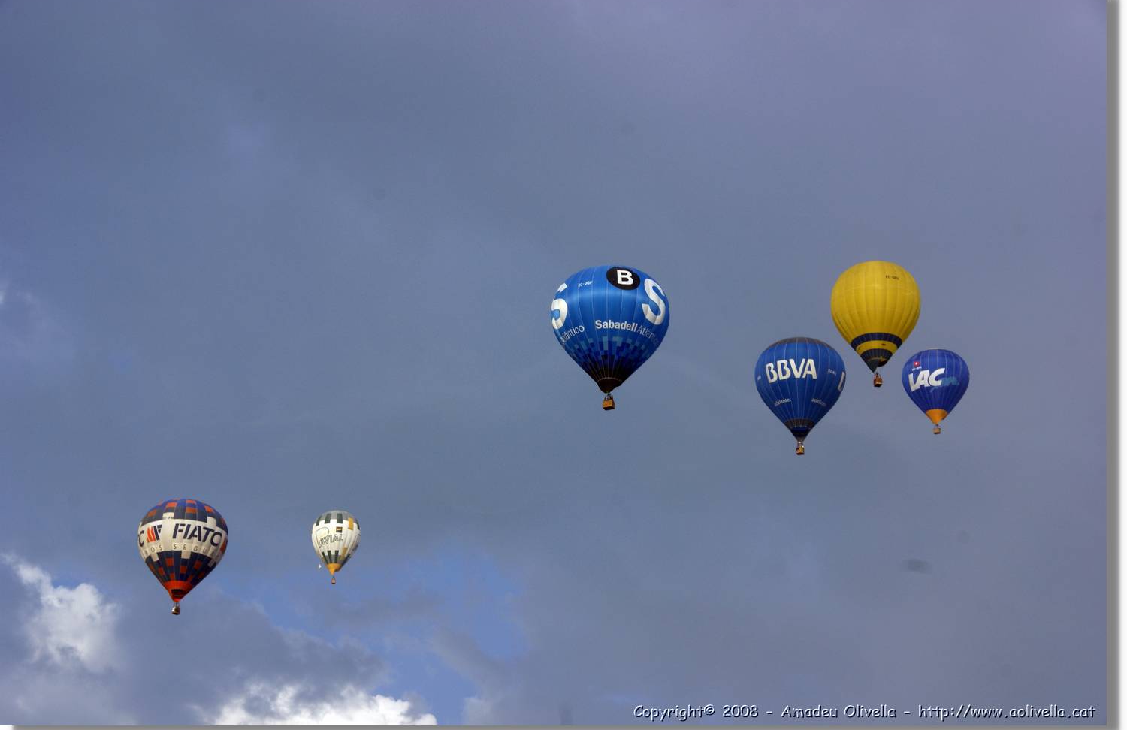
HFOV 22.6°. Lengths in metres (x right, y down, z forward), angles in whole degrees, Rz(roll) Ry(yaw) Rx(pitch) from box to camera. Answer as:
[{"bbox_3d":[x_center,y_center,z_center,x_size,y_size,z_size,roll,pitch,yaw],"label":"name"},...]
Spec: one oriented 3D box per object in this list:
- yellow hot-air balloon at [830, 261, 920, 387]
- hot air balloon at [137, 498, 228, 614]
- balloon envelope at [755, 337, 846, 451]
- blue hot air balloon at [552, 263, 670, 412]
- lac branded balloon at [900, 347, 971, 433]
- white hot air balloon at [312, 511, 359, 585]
[{"bbox_3d":[59.458,-8.810,535.158,17.000,21.610,17.000,-2,-16,6],"label":"yellow hot-air balloon"},{"bbox_3d":[-70.729,35.190,523.316,16.700,19.900,16.700,0,-16,0],"label":"hot air balloon"},{"bbox_3d":[43.696,5.420,518.139,16.700,20.560,16.700,0,-16,0],"label":"balloon envelope"},{"bbox_3d":[7.000,-3.771,425.968,18.000,21.880,18.000,0,-16,0],"label":"blue hot air balloon"},{"bbox_3d":[87.896,5.923,664.337,16.000,19.090,16.000,-4,-16,12],"label":"lac branded balloon"},{"bbox_3d":[-71.147,57.218,879.423,15.000,23.170,15.000,-3,-16,9],"label":"white hot air balloon"}]

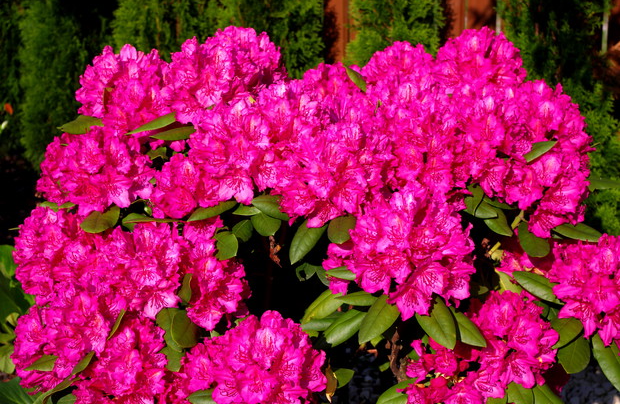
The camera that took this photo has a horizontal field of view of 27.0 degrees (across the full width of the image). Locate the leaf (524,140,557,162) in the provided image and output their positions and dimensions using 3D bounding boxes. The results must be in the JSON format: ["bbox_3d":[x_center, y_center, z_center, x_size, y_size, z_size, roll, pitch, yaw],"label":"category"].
[{"bbox_3d":[0.335,-0.074,1.880,0.065,0.012,0.035,-25,38,-18],"label":"leaf"}]

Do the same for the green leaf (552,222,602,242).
[{"bbox_3d":[0.390,0.045,1.880,0.087,0.012,0.037,13,25,0],"label":"green leaf"}]

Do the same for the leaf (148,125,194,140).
[{"bbox_3d":[-0.202,-0.103,1.930,0.081,0.012,0.036,-9,28,-22],"label":"leaf"}]

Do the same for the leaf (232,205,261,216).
[{"bbox_3d":[-0.092,0.014,1.870,0.044,0.011,0.028,-4,21,-27],"label":"leaf"}]

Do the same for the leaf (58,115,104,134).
[{"bbox_3d":[-0.340,-0.116,1.940,0.079,0.012,0.037,-6,27,-7],"label":"leaf"}]

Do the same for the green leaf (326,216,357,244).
[{"bbox_3d":[0.046,0.040,1.830,0.040,0.012,0.052,6,47,5],"label":"green leaf"}]

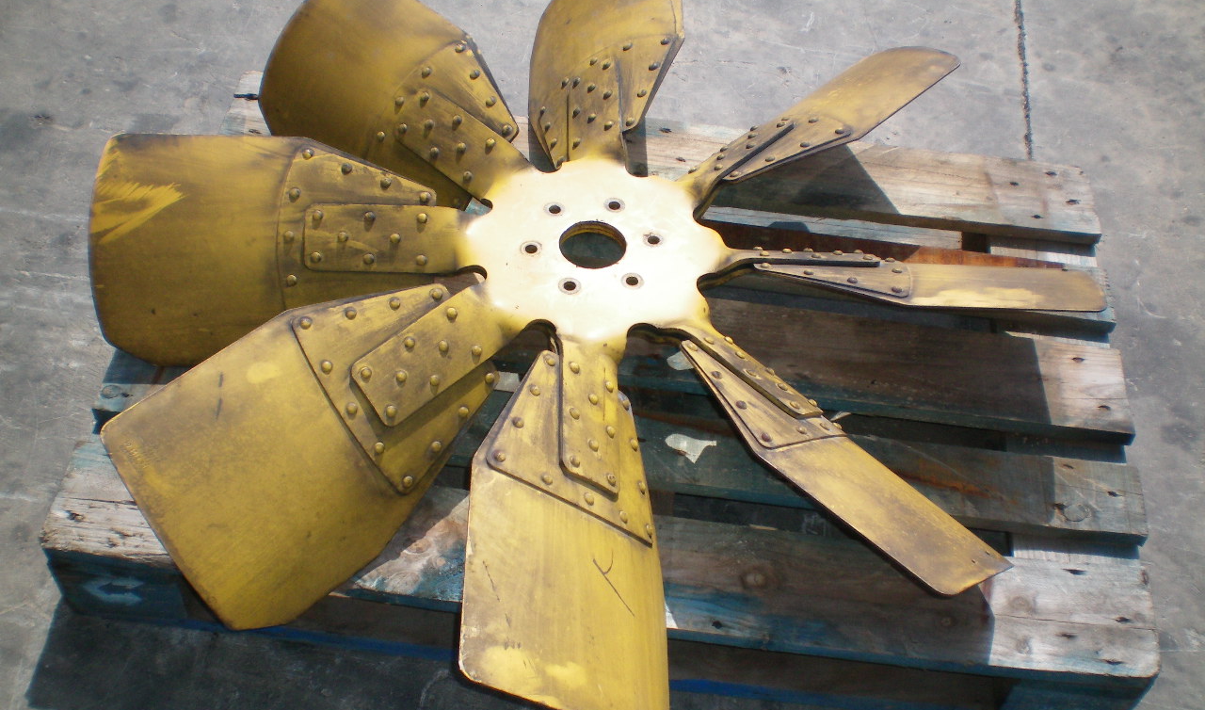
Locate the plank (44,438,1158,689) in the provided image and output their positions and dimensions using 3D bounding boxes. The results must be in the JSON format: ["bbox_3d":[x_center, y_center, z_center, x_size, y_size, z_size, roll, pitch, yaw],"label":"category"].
[{"bbox_3d":[-0.002,0.221,1.422,1.180,0.022,0.140,6,50,1],"label":"plank"}]

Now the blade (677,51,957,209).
[{"bbox_3d":[0.237,-0.287,1.709,0.418,0.050,0.272,-34,18,-30],"label":"blade"}]

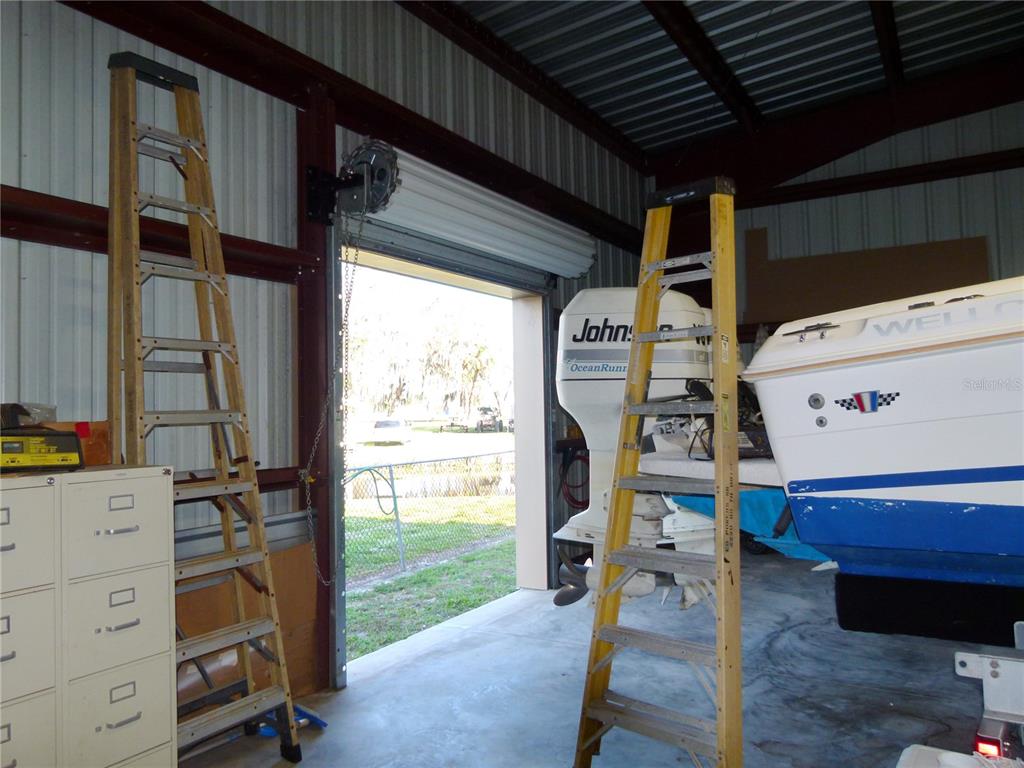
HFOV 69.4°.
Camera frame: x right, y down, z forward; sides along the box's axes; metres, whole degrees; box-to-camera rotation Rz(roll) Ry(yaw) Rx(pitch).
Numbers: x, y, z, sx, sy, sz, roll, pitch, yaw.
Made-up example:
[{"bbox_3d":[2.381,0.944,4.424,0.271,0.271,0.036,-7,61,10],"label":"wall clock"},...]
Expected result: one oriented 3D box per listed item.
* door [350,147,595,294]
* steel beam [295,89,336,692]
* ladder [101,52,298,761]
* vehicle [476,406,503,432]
[{"bbox_3d":[-0.135,-1.024,5.103,0.410,0.550,2.530,-2,-2,30],"label":"door"},{"bbox_3d":[-1.079,0.031,4.096,0.200,3.270,0.130,-2,-2,30],"label":"steel beam"},{"bbox_3d":[-1.337,0.126,3.092,0.530,3.020,0.760,-2,-2,33],"label":"ladder"},{"bbox_3d":[-1.804,2.871,59.300,1.880,2.000,3.300,-1,-2,6],"label":"vehicle"}]

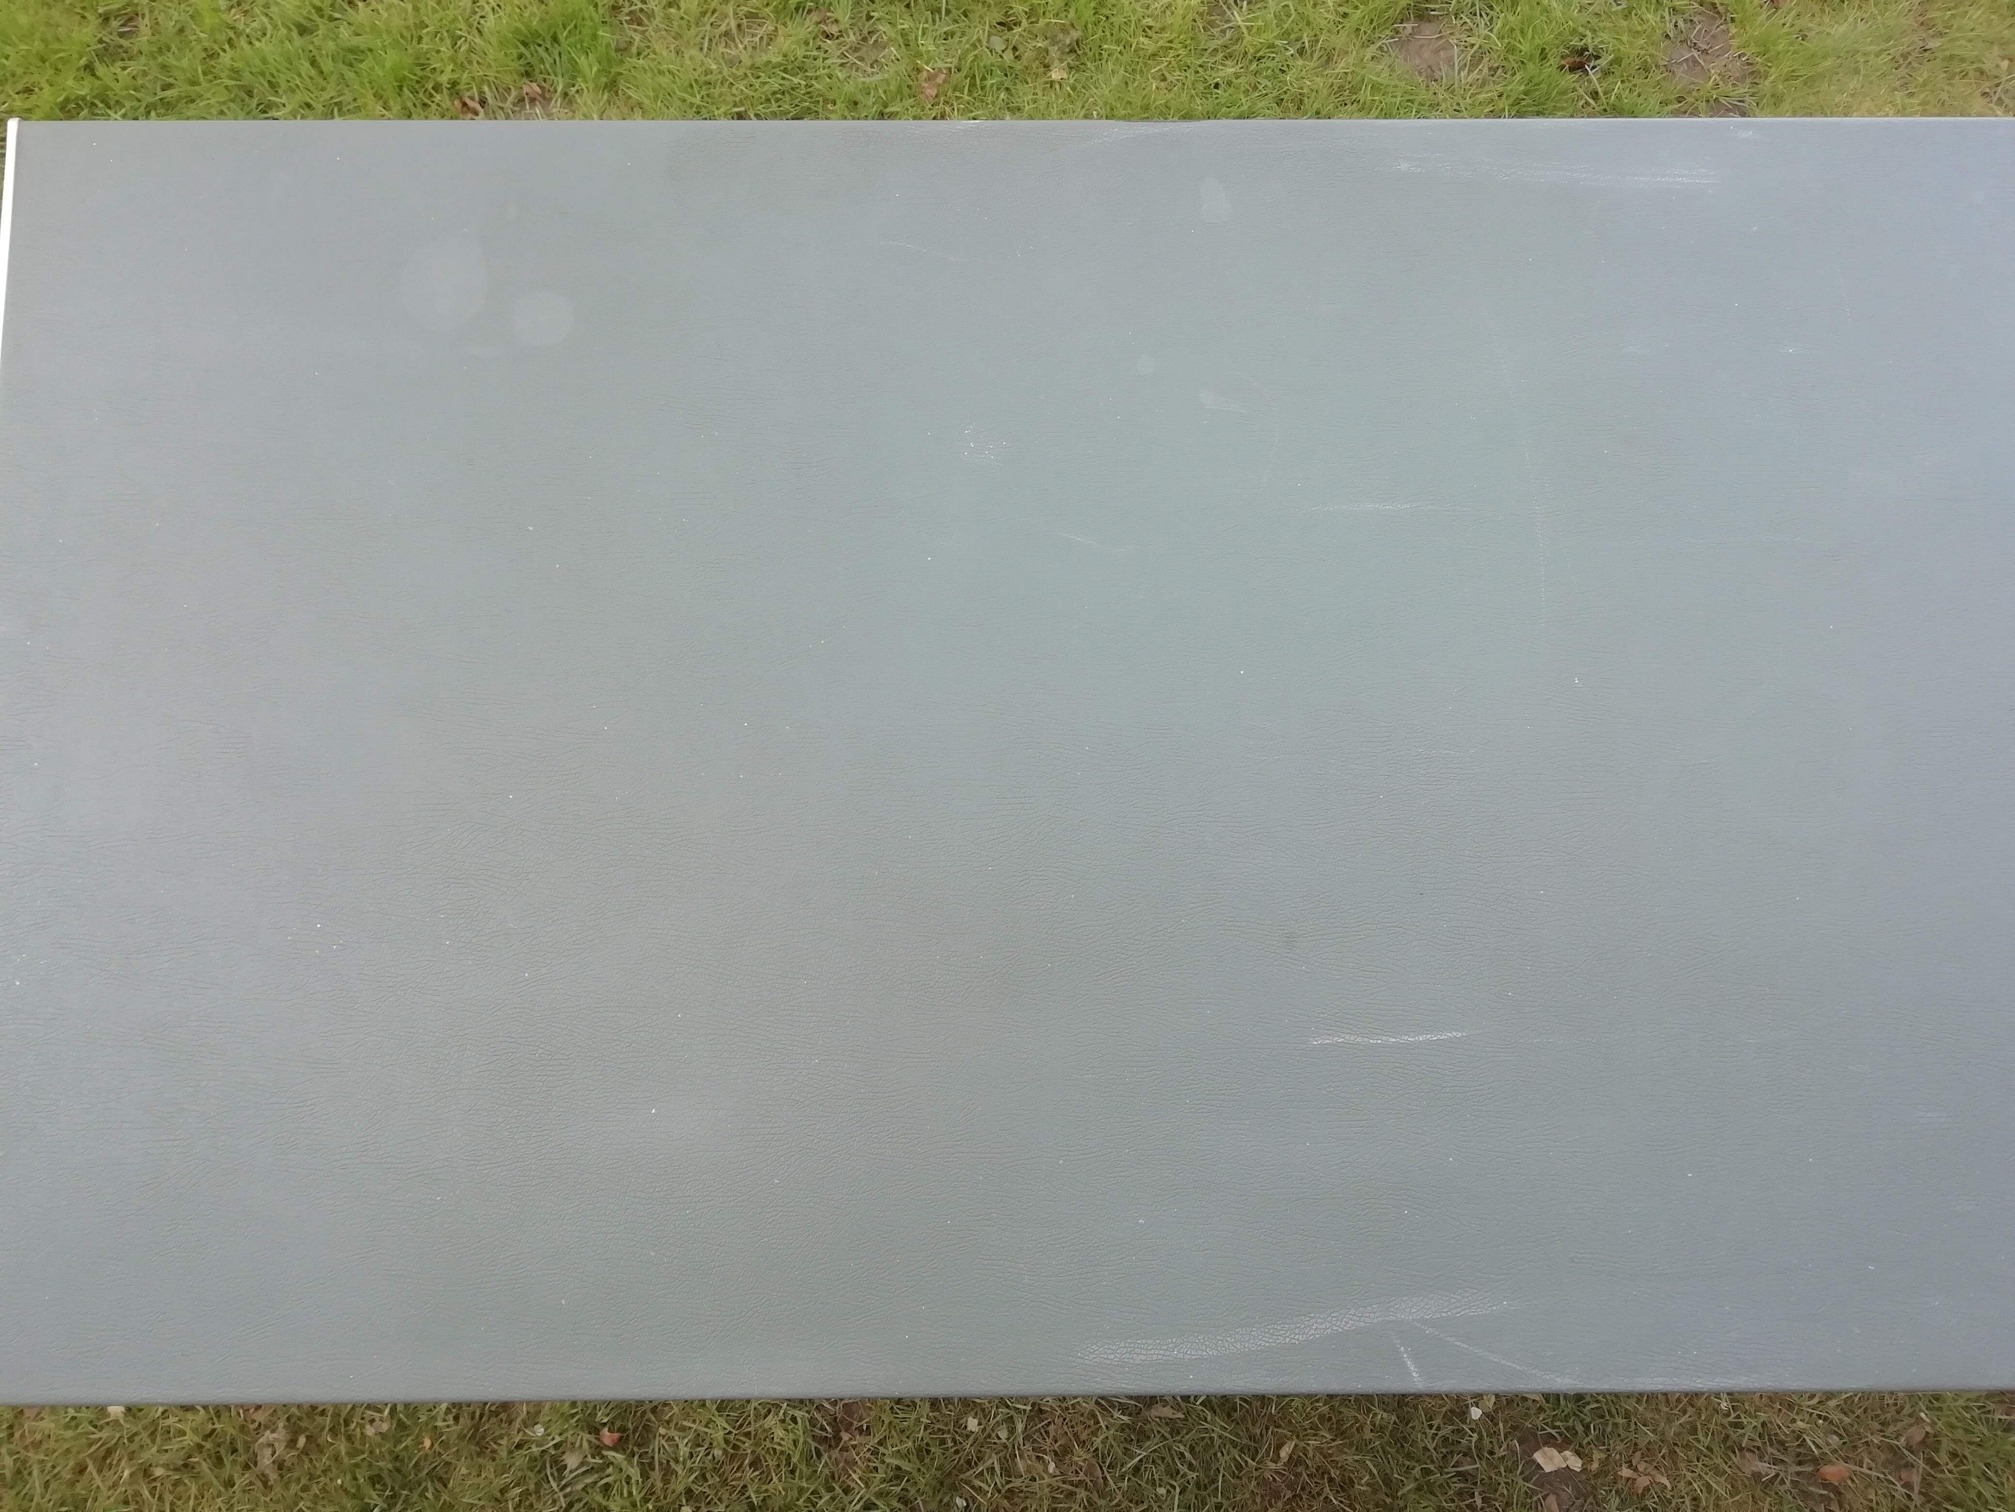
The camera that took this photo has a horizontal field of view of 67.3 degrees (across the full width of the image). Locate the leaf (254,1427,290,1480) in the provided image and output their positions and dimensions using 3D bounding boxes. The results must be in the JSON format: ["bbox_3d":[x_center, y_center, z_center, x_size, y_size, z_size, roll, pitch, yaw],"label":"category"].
[{"bbox_3d":[-0.649,0.616,1.336,0.028,0.014,0.045,8,84,1],"label":"leaf"}]

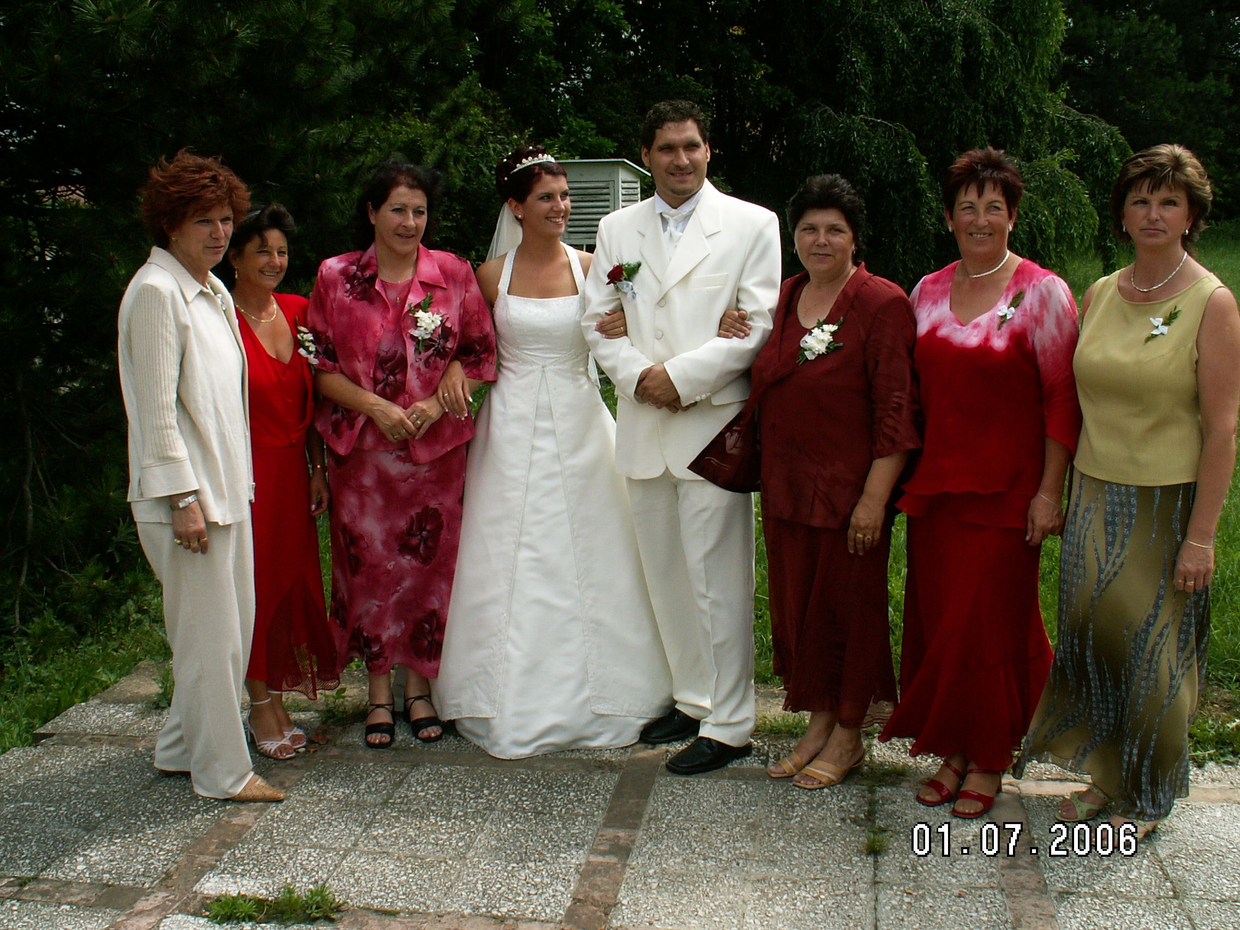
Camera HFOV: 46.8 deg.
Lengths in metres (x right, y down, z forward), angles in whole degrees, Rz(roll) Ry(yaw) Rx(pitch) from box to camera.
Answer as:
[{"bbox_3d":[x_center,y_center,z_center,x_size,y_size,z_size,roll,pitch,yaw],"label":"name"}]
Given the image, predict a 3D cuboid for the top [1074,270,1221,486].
[{"bbox_3d":[1.304,-0.222,3.550,0.340,0.530,0.280,6,12,30],"label":"top"}]

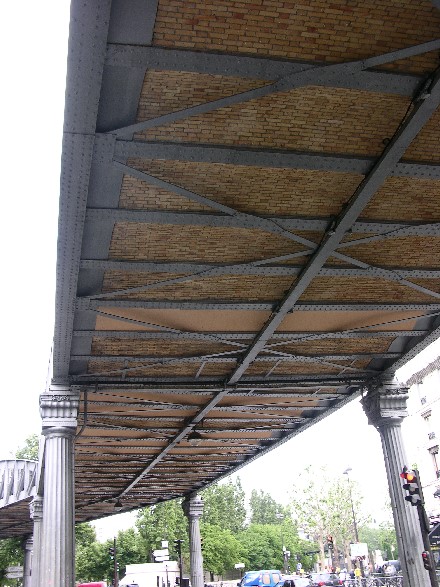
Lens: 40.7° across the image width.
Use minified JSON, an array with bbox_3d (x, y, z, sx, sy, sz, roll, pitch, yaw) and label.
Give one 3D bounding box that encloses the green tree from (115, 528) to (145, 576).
[{"bbox_3d":[-9.321,27.802,61.375,4.800,6.533,4.800,-1,-25,-9],"label":"green tree"}]

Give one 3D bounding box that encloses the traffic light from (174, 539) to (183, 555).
[{"bbox_3d":[-2.371,14.283,33.500,0.400,0.850,0.300,4,-27,-19],"label":"traffic light"}]

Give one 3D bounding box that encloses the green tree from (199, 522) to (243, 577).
[{"bbox_3d":[0.428,29.012,65.918,5.200,6.704,5.200,-4,-25,-1],"label":"green tree"}]

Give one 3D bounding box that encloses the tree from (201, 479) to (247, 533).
[{"bbox_3d":[0.943,35.218,88.407,8.000,14.504,8.000,-4,-25,-1],"label":"tree"}]

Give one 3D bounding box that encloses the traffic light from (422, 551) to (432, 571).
[{"bbox_3d":[4.472,5.759,12.800,0.180,0.400,0.140,6,-27,-22],"label":"traffic light"}]

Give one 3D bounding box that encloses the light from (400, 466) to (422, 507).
[{"bbox_3d":[4.336,4.358,13.400,0.340,0.830,0.280,14,-31,-35],"label":"light"}]

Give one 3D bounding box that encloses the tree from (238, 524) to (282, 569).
[{"bbox_3d":[5.087,30.403,69.487,5.800,6.506,5.800,-6,-25,2],"label":"tree"}]

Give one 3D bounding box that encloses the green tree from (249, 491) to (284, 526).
[{"bbox_3d":[8.197,38.542,95.297,7.000,13.238,7.000,-6,-25,2],"label":"green tree"}]

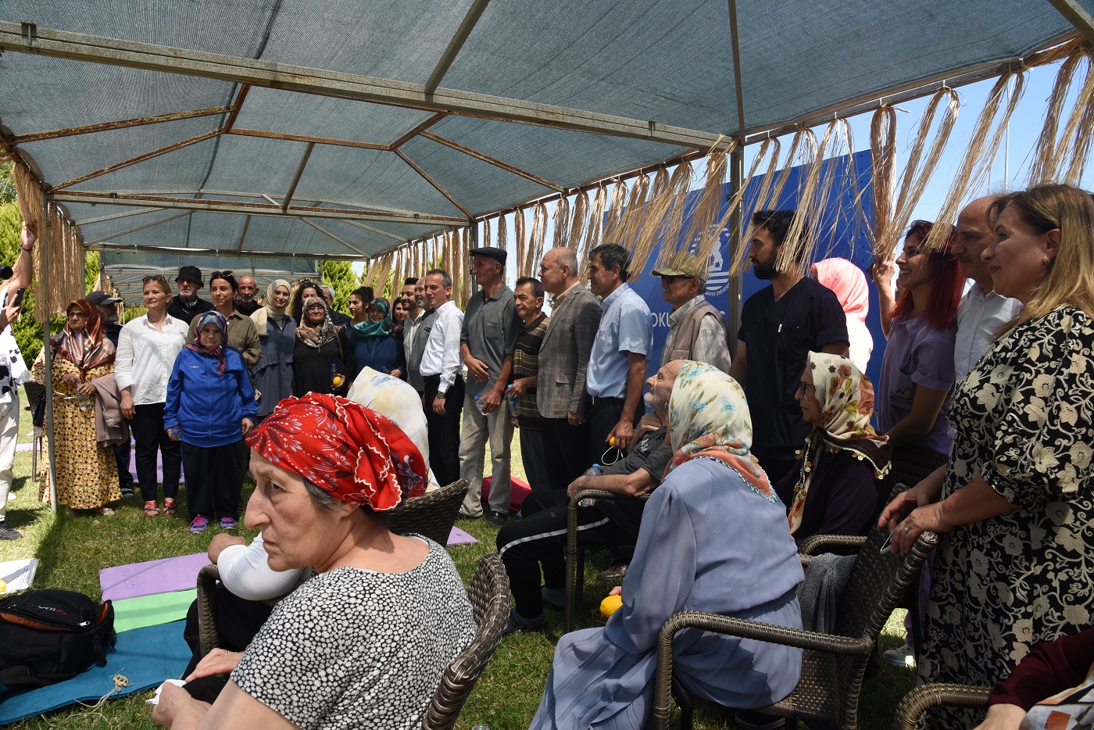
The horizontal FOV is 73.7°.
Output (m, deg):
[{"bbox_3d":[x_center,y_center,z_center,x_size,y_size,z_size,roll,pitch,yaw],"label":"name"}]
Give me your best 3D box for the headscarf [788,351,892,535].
[{"bbox_3d":[0.965,0.255,2.410,0.330,0.600,0.320,1,3,16],"label":"headscarf"}]

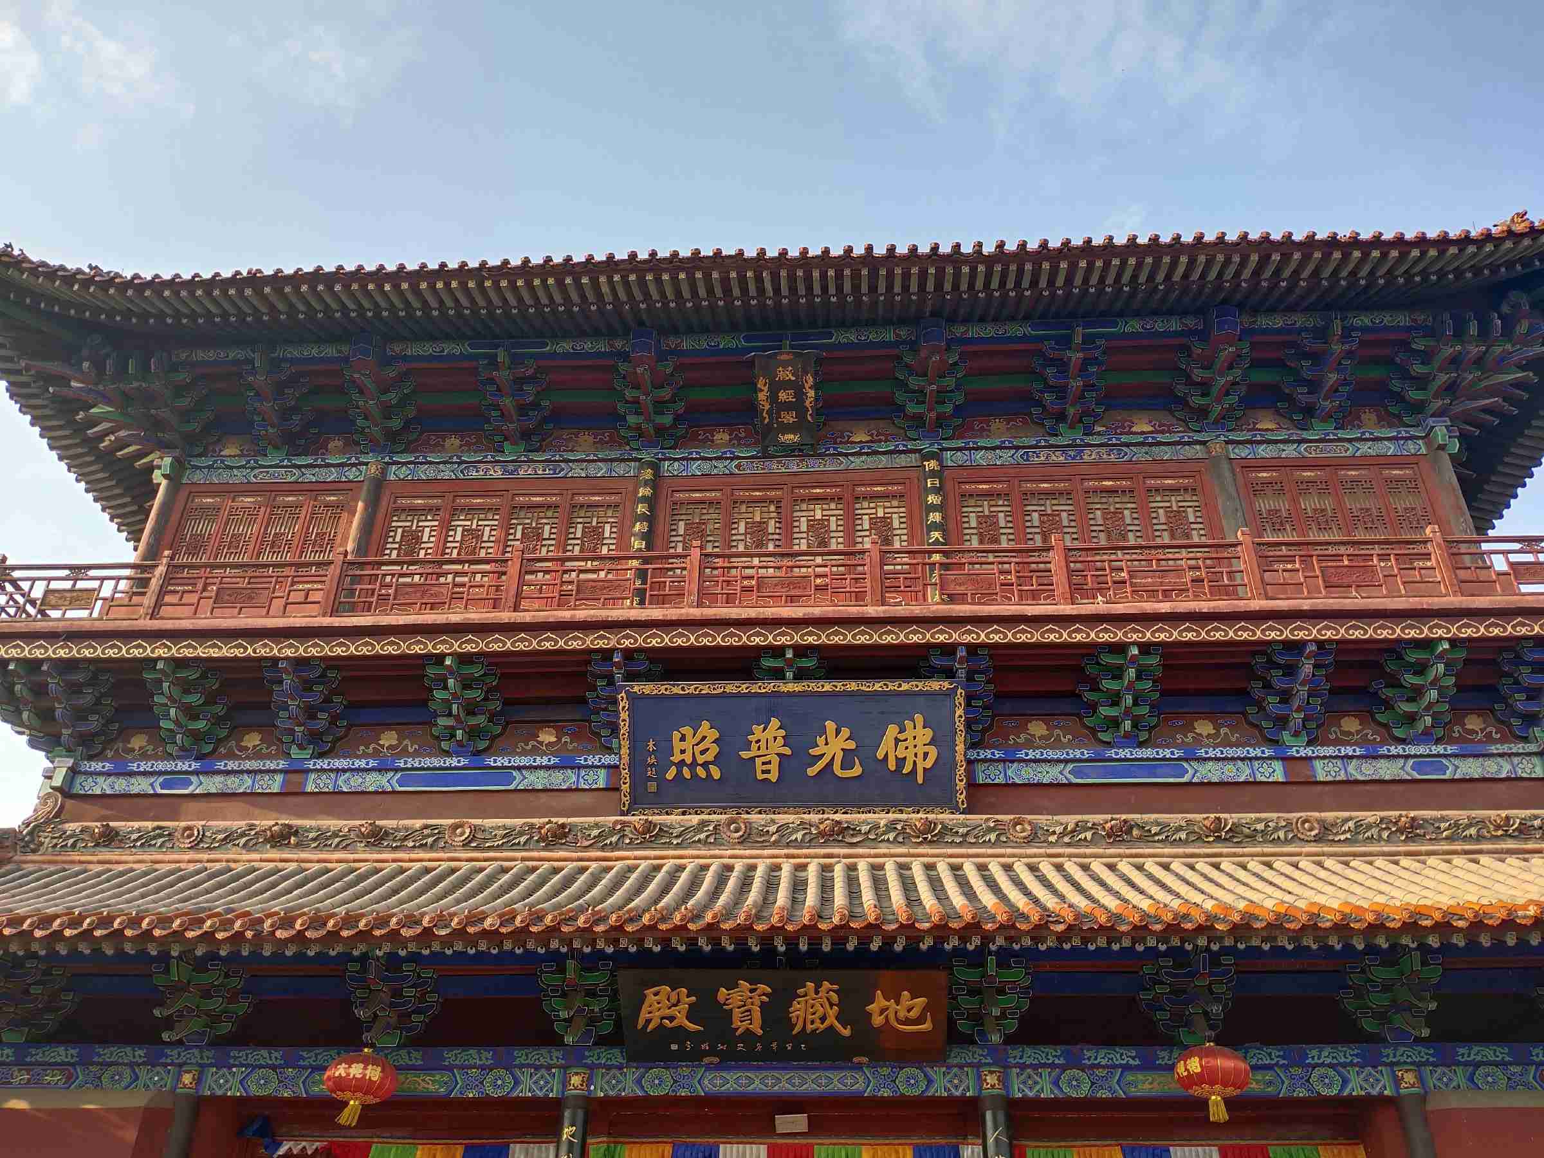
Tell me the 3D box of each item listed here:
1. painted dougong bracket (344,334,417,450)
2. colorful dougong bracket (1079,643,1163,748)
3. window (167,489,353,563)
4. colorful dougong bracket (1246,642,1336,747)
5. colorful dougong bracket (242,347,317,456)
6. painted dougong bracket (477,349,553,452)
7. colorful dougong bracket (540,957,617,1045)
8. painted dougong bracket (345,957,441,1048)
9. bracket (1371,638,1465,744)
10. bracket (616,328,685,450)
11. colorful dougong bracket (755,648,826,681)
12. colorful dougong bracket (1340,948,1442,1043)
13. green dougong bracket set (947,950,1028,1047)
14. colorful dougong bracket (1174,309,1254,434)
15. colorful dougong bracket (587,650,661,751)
[{"bbox_3d":[-5.331,-2.445,15.921,0.789,1.158,1.073,-1,-29,3],"label":"painted dougong bracket"},{"bbox_3d":[4.415,1.475,14.884,0.979,0.848,1.260,-1,-33,3],"label":"colorful dougong bracket"},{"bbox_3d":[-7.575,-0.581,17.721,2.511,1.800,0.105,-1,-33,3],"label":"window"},{"bbox_3d":[6.490,1.436,14.789,0.979,0.848,1.260,-1,-33,3],"label":"colorful dougong bracket"},{"bbox_3d":[-7.561,-2.604,18.157,1.008,0.995,1.365,-1,-33,3],"label":"colorful dougong bracket"},{"bbox_3d":[-4.121,-2.685,18.831,1.100,1.166,1.386,-1,-33,3],"label":"painted dougong bracket"},{"bbox_3d":[-1.747,3.868,10.994,0.672,0.642,0.814,-1,-29,3],"label":"colorful dougong bracket"},{"bbox_3d":[-4.313,4.707,13.331,0.968,0.770,1.034,-1,-33,3],"label":"painted dougong bracket"},{"bbox_3d":[7.078,1.224,12.887,0.750,0.790,0.962,-1,-29,3],"label":"bracket"},{"bbox_3d":[-1.636,-2.470,15.728,0.789,1.112,1.073,-1,-29,3],"label":"bracket"},{"bbox_3d":[0.240,1.552,15.073,0.979,0.848,1.260,-1,-33,3],"label":"colorful dougong bracket"},{"bbox_3d":[6.771,4.504,12.824,0.968,0.770,1.034,-1,-33,3],"label":"colorful dougong bracket"},{"bbox_3d":[2.295,4.352,12.397,0.874,0.735,0.903,-1,-33,3],"label":"green dougong bracket set"},{"bbox_3d":[6.534,-2.966,17.571,1.008,1.226,1.386,-1,-33,3],"label":"colorful dougong bracket"},{"bbox_3d":[-1.982,1.698,15.887,1.078,1.034,1.298,-1,-33,3],"label":"colorful dougong bracket"}]

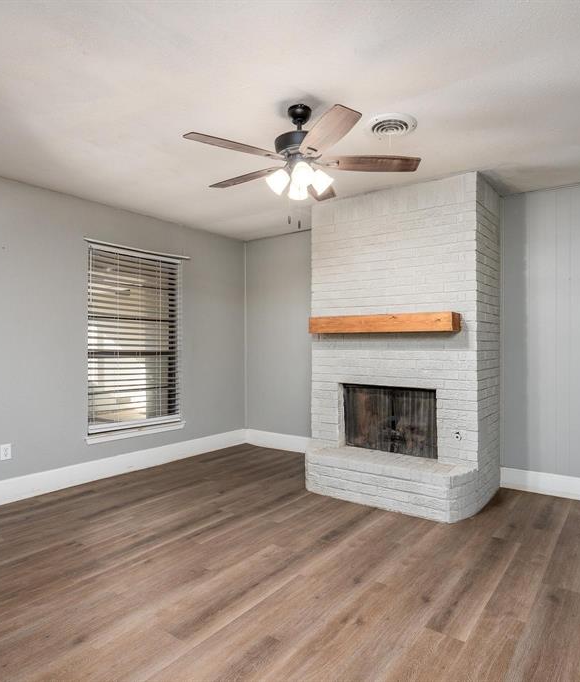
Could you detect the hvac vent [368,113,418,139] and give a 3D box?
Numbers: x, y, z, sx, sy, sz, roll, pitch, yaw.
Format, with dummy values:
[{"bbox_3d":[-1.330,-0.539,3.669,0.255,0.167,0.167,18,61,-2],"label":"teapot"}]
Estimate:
[{"bbox_3d":[0.632,-1.308,2.793,0.310,0.040,0.310,0,0,0],"label":"hvac vent"}]

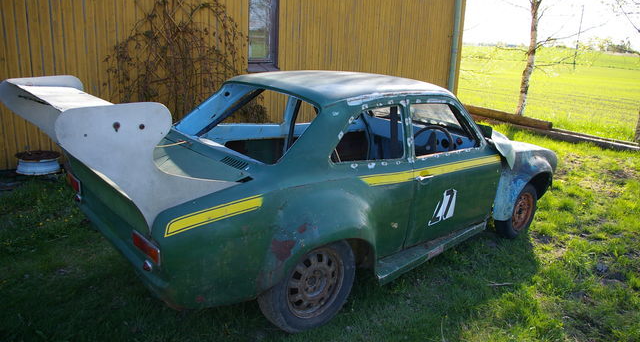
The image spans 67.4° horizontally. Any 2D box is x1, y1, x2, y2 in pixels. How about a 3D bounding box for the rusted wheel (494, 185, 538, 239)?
[{"bbox_3d":[1.729,0.335,4.240,0.540,0.540,0.170,-9,19,-40],"label":"rusted wheel"}]

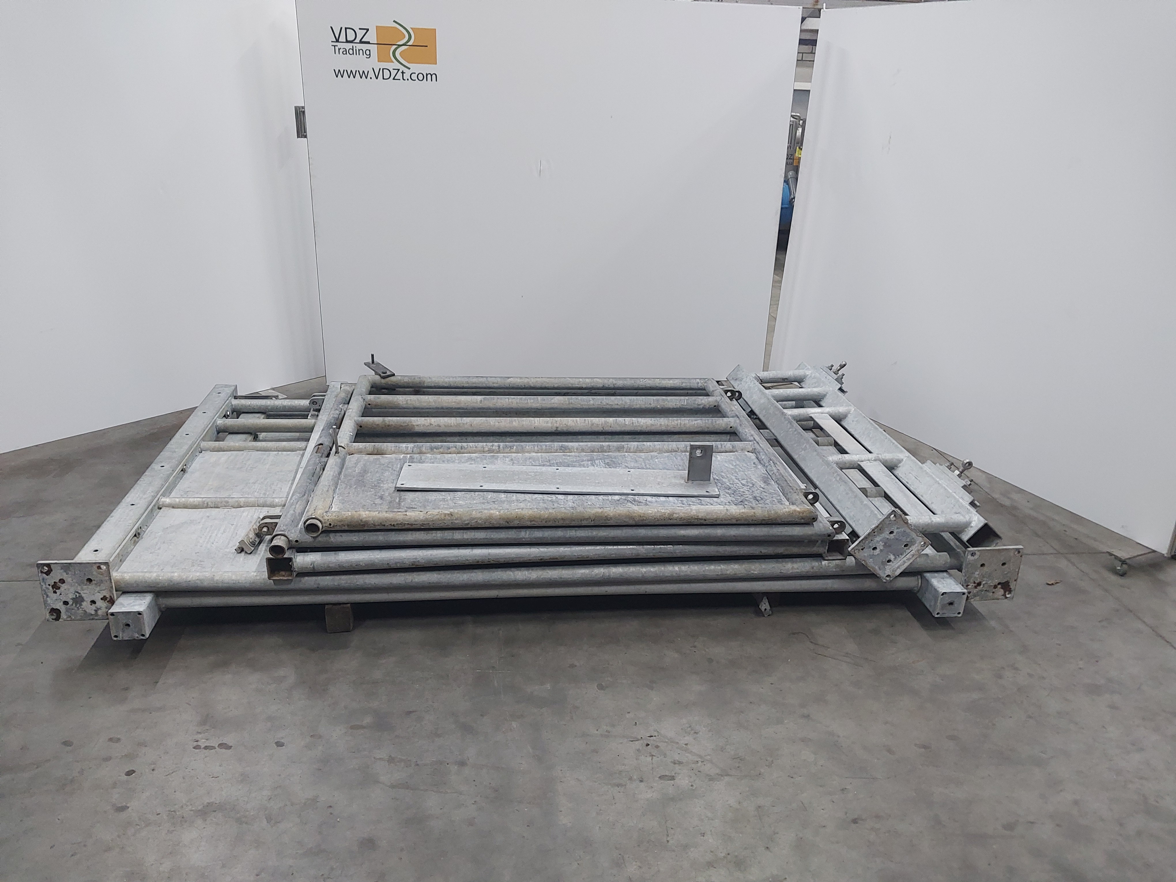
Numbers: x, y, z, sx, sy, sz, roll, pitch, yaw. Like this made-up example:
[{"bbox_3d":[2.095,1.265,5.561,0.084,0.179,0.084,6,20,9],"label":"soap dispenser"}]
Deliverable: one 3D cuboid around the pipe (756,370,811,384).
[{"bbox_3d":[0.952,-0.310,4.440,0.265,0.055,0.055,-3,22,-8],"label":"pipe"}]

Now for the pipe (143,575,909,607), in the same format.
[{"bbox_3d":[-0.093,0.480,2.939,2.429,0.048,0.048,0,21,-7],"label":"pipe"}]

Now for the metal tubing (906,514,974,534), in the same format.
[{"bbox_3d":[1.138,0.273,2.995,0.259,0.057,0.057,-1,22,-8],"label":"metal tubing"}]

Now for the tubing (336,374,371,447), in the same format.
[{"bbox_3d":[-0.911,-0.117,3.602,0.058,0.058,0.787,0,22,-7],"label":"tubing"}]

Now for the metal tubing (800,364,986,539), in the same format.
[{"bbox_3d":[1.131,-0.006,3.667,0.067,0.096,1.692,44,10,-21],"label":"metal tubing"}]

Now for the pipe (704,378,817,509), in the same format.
[{"bbox_3d":[0.627,-0.017,3.541,0.058,0.058,1.320,0,22,-7],"label":"pipe"}]

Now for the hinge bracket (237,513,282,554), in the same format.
[{"bbox_3d":[-1.027,0.288,2.864,0.125,0.095,0.100,0,22,-7],"label":"hinge bracket"}]

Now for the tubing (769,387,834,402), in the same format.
[{"bbox_3d":[0.973,-0.207,4.184,0.295,0.055,0.055,-3,22,-9],"label":"tubing"}]

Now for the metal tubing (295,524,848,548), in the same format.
[{"bbox_3d":[-0.042,0.294,2.844,1.675,0.058,0.058,0,22,-7],"label":"metal tubing"}]

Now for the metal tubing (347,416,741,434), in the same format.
[{"bbox_3d":[-0.141,-0.065,3.566,1.467,0.058,0.058,0,22,-7],"label":"metal tubing"}]

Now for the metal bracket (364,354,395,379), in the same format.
[{"bbox_3d":[-0.915,-0.331,4.033,0.060,0.070,0.205,-11,26,-32],"label":"metal bracket"}]

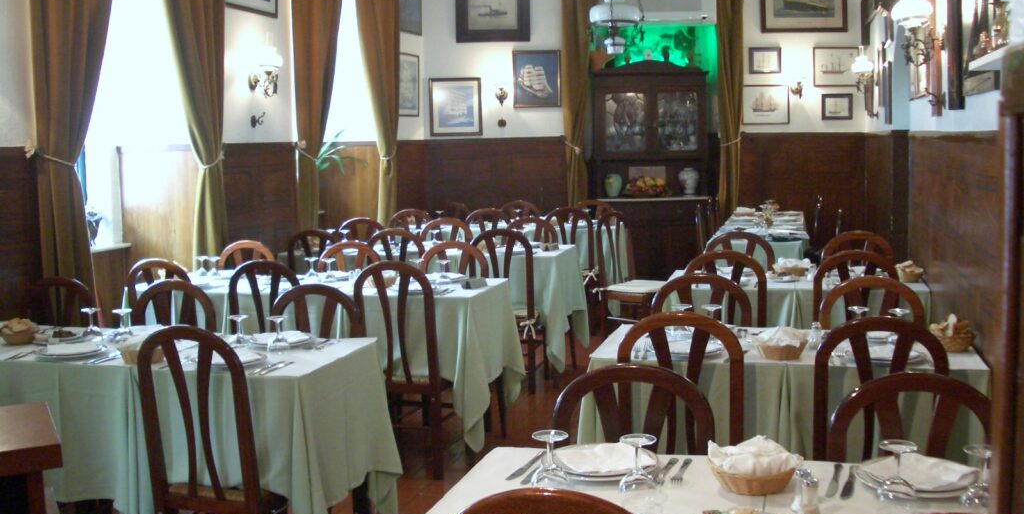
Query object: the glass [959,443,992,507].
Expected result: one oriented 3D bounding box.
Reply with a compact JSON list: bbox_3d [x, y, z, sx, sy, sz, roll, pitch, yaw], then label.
[{"bbox_3d":[0.943,0.432,2.067,0.077,0.115,0.077,1,6,15],"label":"glass"}]

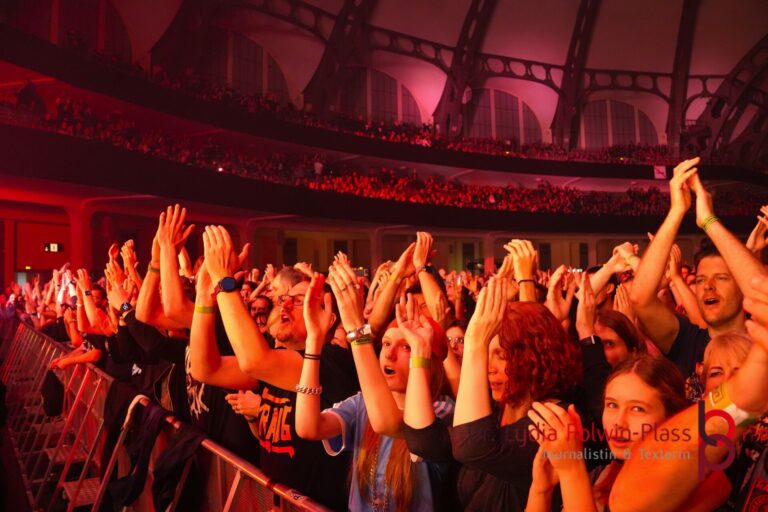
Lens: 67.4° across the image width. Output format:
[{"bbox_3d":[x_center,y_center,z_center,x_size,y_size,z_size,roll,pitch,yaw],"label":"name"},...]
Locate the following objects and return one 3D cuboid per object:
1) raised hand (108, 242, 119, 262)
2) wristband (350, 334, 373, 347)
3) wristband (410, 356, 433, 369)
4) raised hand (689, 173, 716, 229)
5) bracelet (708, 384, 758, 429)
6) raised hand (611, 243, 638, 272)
[{"bbox_3d":[-1.781,-0.010,3.800,0.070,0.170,0.085,0,0,30],"label":"raised hand"},{"bbox_3d":[-0.056,0.208,1.420,0.057,0.025,0.053,-14,-3,0],"label":"wristband"},{"bbox_3d":[0.095,0.275,1.480,0.058,0.024,0.048,4,-2,17],"label":"wristband"},{"bbox_3d":[0.929,-0.165,1.680,0.060,0.170,0.090,-10,0,24],"label":"raised hand"},{"bbox_3d":[0.569,0.246,0.940,0.027,0.064,0.056,-51,-27,24],"label":"bracelet"},{"bbox_3d":[1.132,0.007,2.700,0.120,0.130,0.100,-2,-3,17],"label":"raised hand"}]

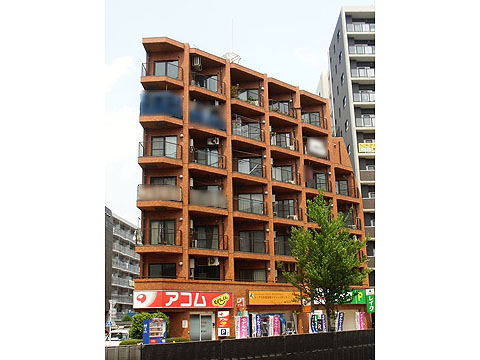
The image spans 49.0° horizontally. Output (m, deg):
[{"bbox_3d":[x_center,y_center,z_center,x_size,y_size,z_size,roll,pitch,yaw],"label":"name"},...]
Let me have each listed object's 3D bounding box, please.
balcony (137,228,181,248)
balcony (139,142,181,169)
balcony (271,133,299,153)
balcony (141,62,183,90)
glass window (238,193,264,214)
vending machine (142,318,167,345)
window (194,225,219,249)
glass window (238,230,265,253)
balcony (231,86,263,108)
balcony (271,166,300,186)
[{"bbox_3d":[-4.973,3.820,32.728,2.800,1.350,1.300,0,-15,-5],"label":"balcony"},{"bbox_3d":[-5.203,-1.656,35.082,2.821,1.426,1.337,0,-15,-4],"label":"balcony"},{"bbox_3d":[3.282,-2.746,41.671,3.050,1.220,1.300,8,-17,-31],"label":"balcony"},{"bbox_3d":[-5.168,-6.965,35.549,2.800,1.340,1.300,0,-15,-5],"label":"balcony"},{"bbox_3d":[0.840,1.850,38.957,1.800,1.720,0.080,-2,-15,3],"label":"glass window"},{"bbox_3d":[-4.828,8.847,29.794,1.154,1.830,0.650,12,-19,-40],"label":"vending machine"},{"bbox_3d":[-2.314,4.021,36.854,1.693,1.762,0.099,-2,-15,3],"label":"window"},{"bbox_3d":[0.792,4.446,38.151,1.860,1.720,0.120,0,-15,-5],"label":"glass window"},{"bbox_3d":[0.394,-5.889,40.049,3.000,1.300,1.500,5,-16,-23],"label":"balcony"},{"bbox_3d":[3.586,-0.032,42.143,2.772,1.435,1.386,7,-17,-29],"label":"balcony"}]

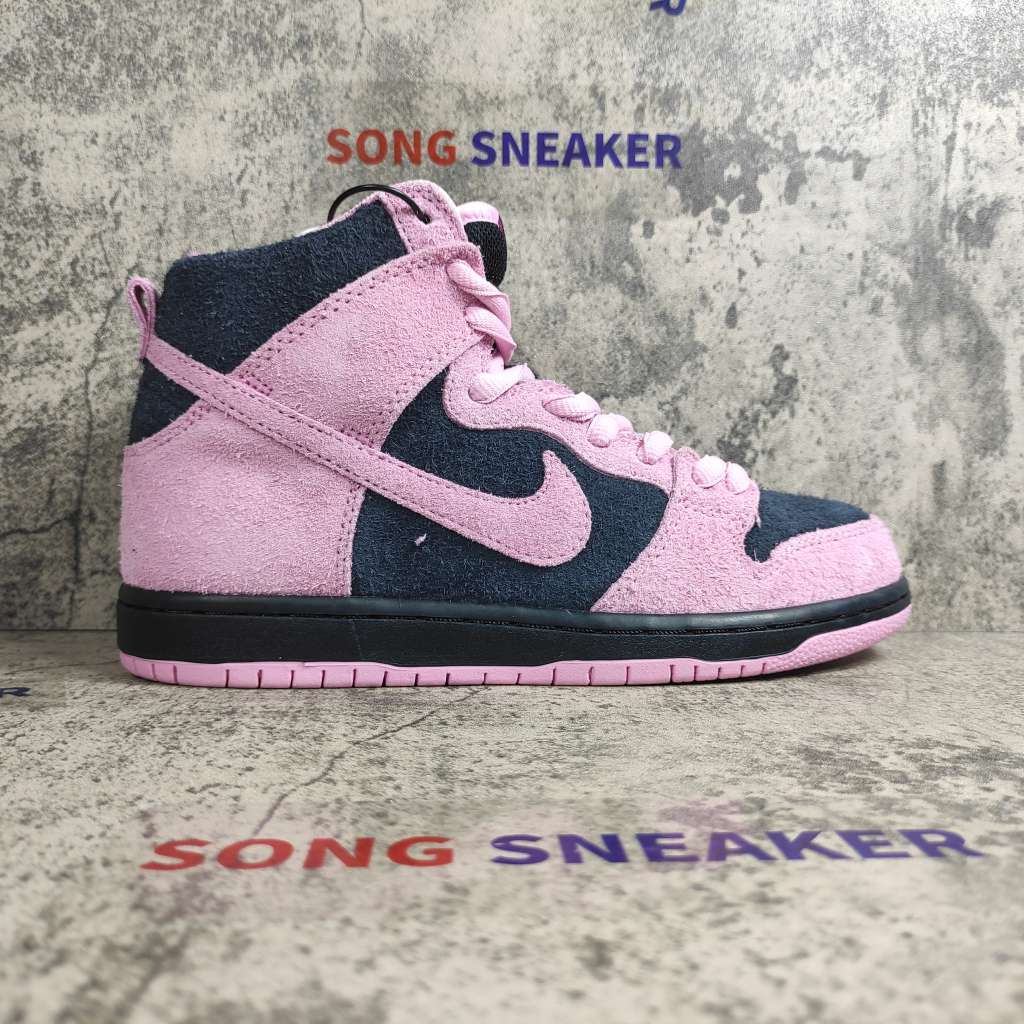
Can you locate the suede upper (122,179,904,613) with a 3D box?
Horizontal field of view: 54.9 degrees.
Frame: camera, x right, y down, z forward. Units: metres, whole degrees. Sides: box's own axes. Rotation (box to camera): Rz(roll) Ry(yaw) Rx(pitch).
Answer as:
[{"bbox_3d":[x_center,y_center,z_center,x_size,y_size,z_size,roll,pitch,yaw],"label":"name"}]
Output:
[{"bbox_3d":[0.007,-0.044,0.368,0.292,0.151,0.104,0,2,-6],"label":"suede upper"}]

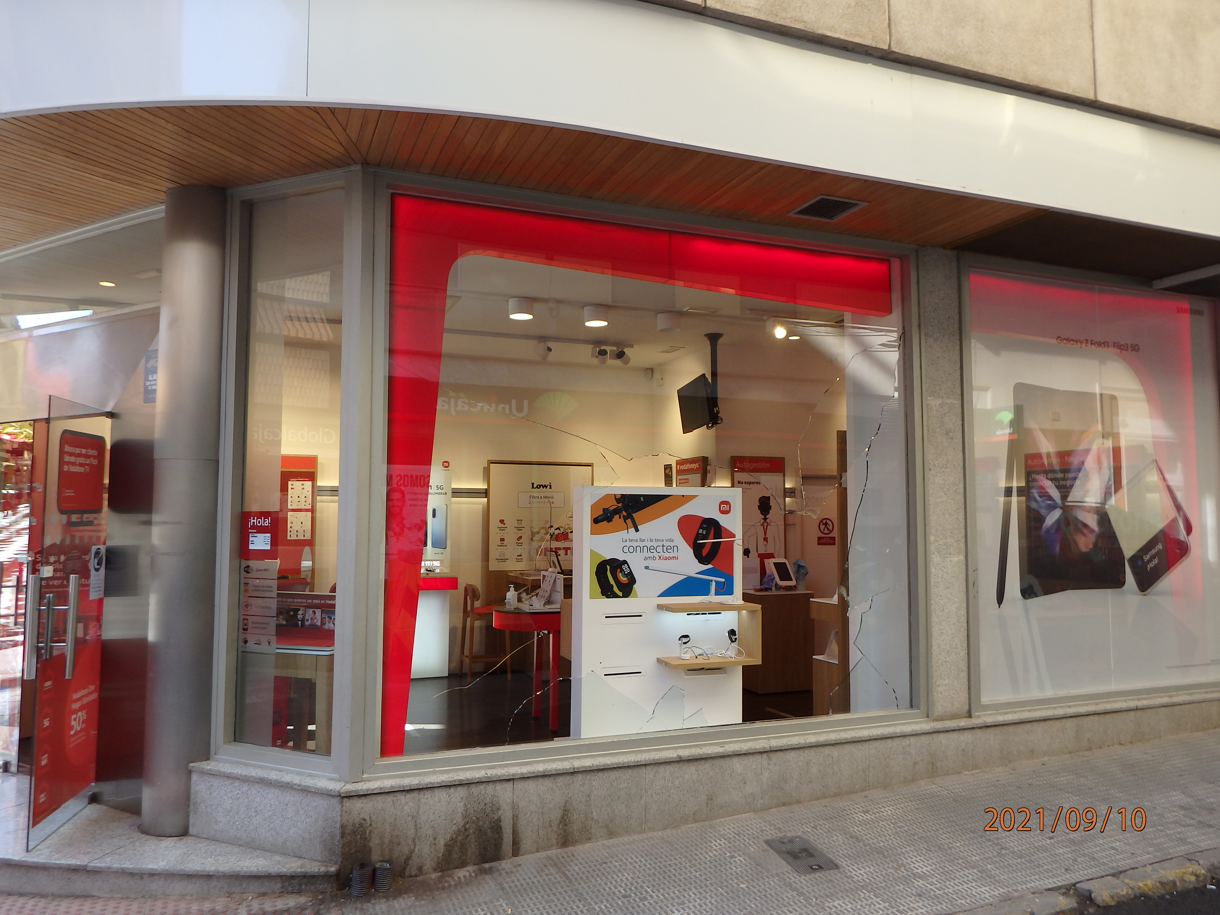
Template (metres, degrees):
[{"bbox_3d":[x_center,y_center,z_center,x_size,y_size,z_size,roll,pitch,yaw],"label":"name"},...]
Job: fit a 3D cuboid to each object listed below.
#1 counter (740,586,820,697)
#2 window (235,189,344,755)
[{"bbox_3d":[1.522,1.715,8.026,0.600,0.890,0.570,1,-4,-21],"label":"counter"},{"bbox_3d":[-1.619,0.044,4.278,0.618,2.797,0.060,-2,-4,22],"label":"window"}]

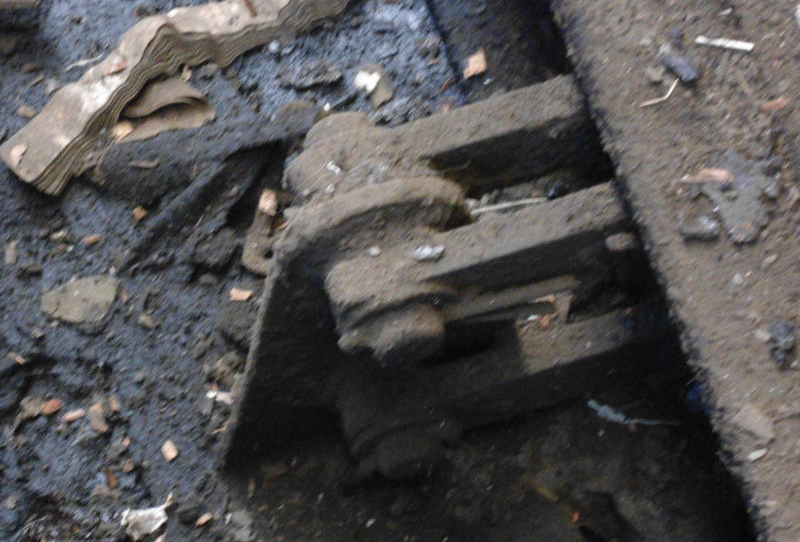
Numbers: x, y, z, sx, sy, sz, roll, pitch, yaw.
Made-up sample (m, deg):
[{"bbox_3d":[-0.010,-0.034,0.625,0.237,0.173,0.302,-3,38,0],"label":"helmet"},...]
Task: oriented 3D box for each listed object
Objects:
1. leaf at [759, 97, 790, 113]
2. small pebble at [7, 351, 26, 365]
[{"bbox_3d":[0.303,-0.133,1.954,0.024,0.005,0.009,-15,53,-8],"label":"leaf"},{"bbox_3d":[-0.330,0.075,2.087,0.018,0.006,0.009,25,54,19],"label":"small pebble"}]

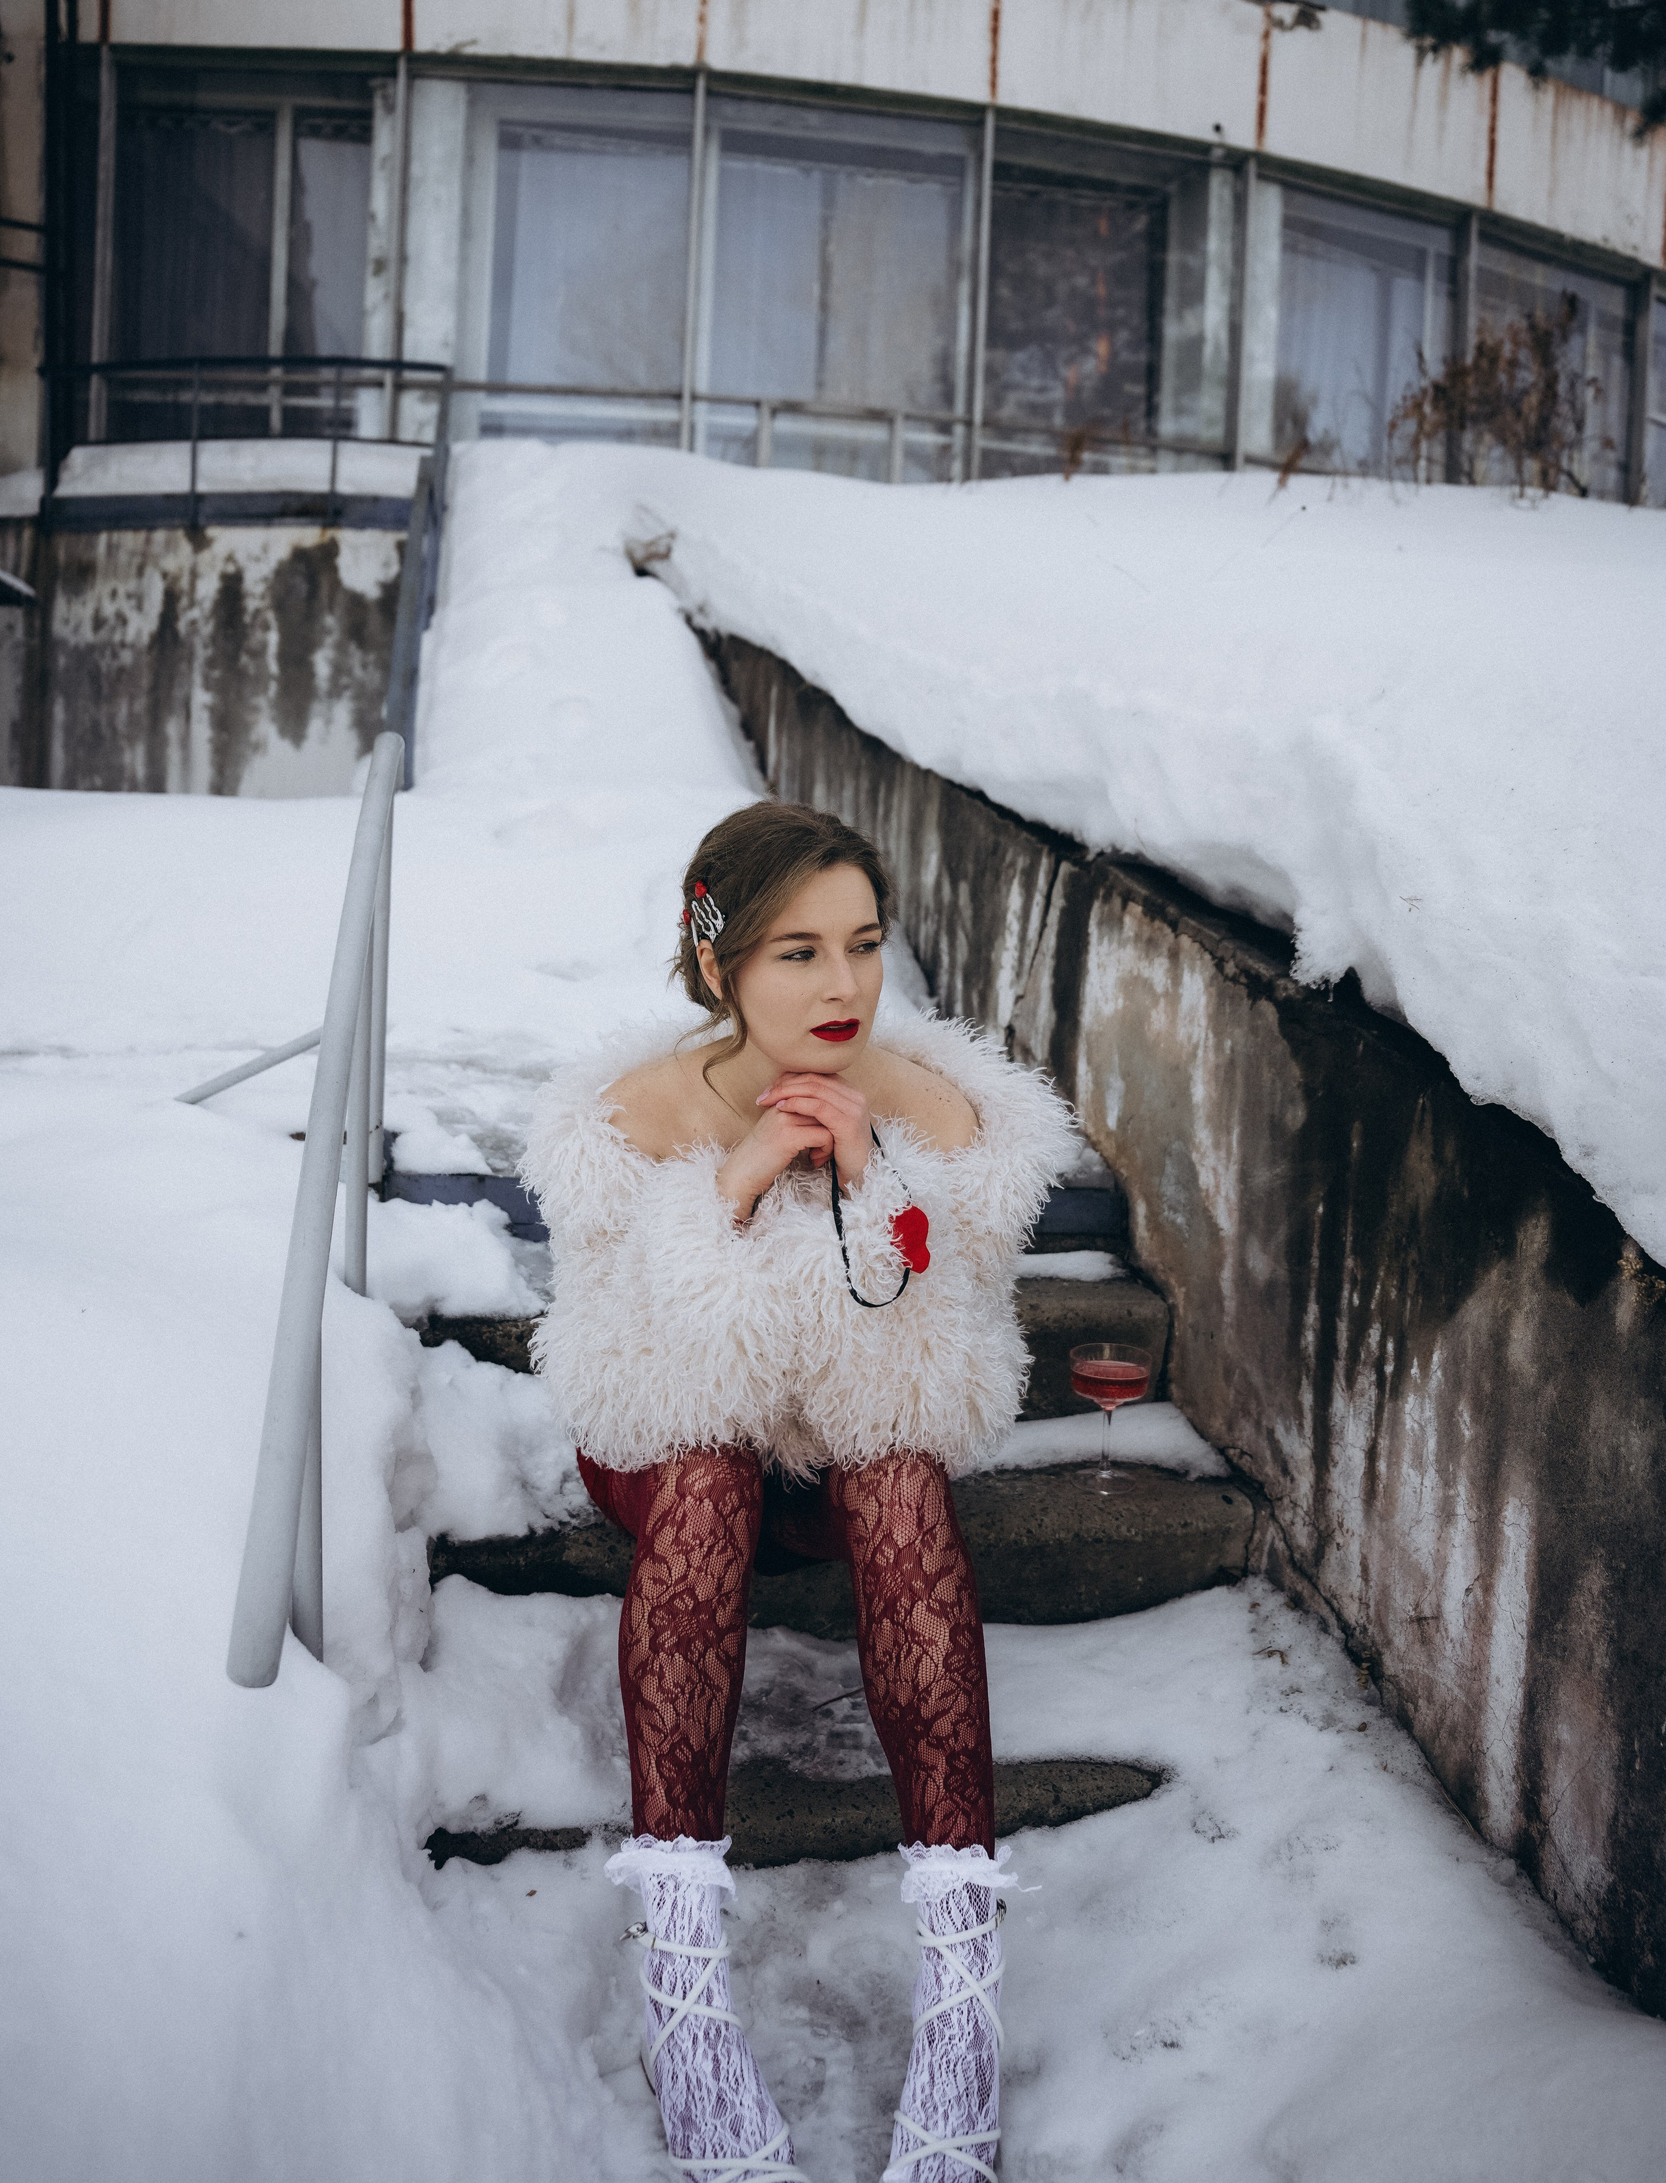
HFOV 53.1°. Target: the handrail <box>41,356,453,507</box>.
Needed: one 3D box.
[{"bbox_3d":[-3.306,-3.718,9.400,2.280,0.780,0.400,3,5,5],"label":"handrail"}]

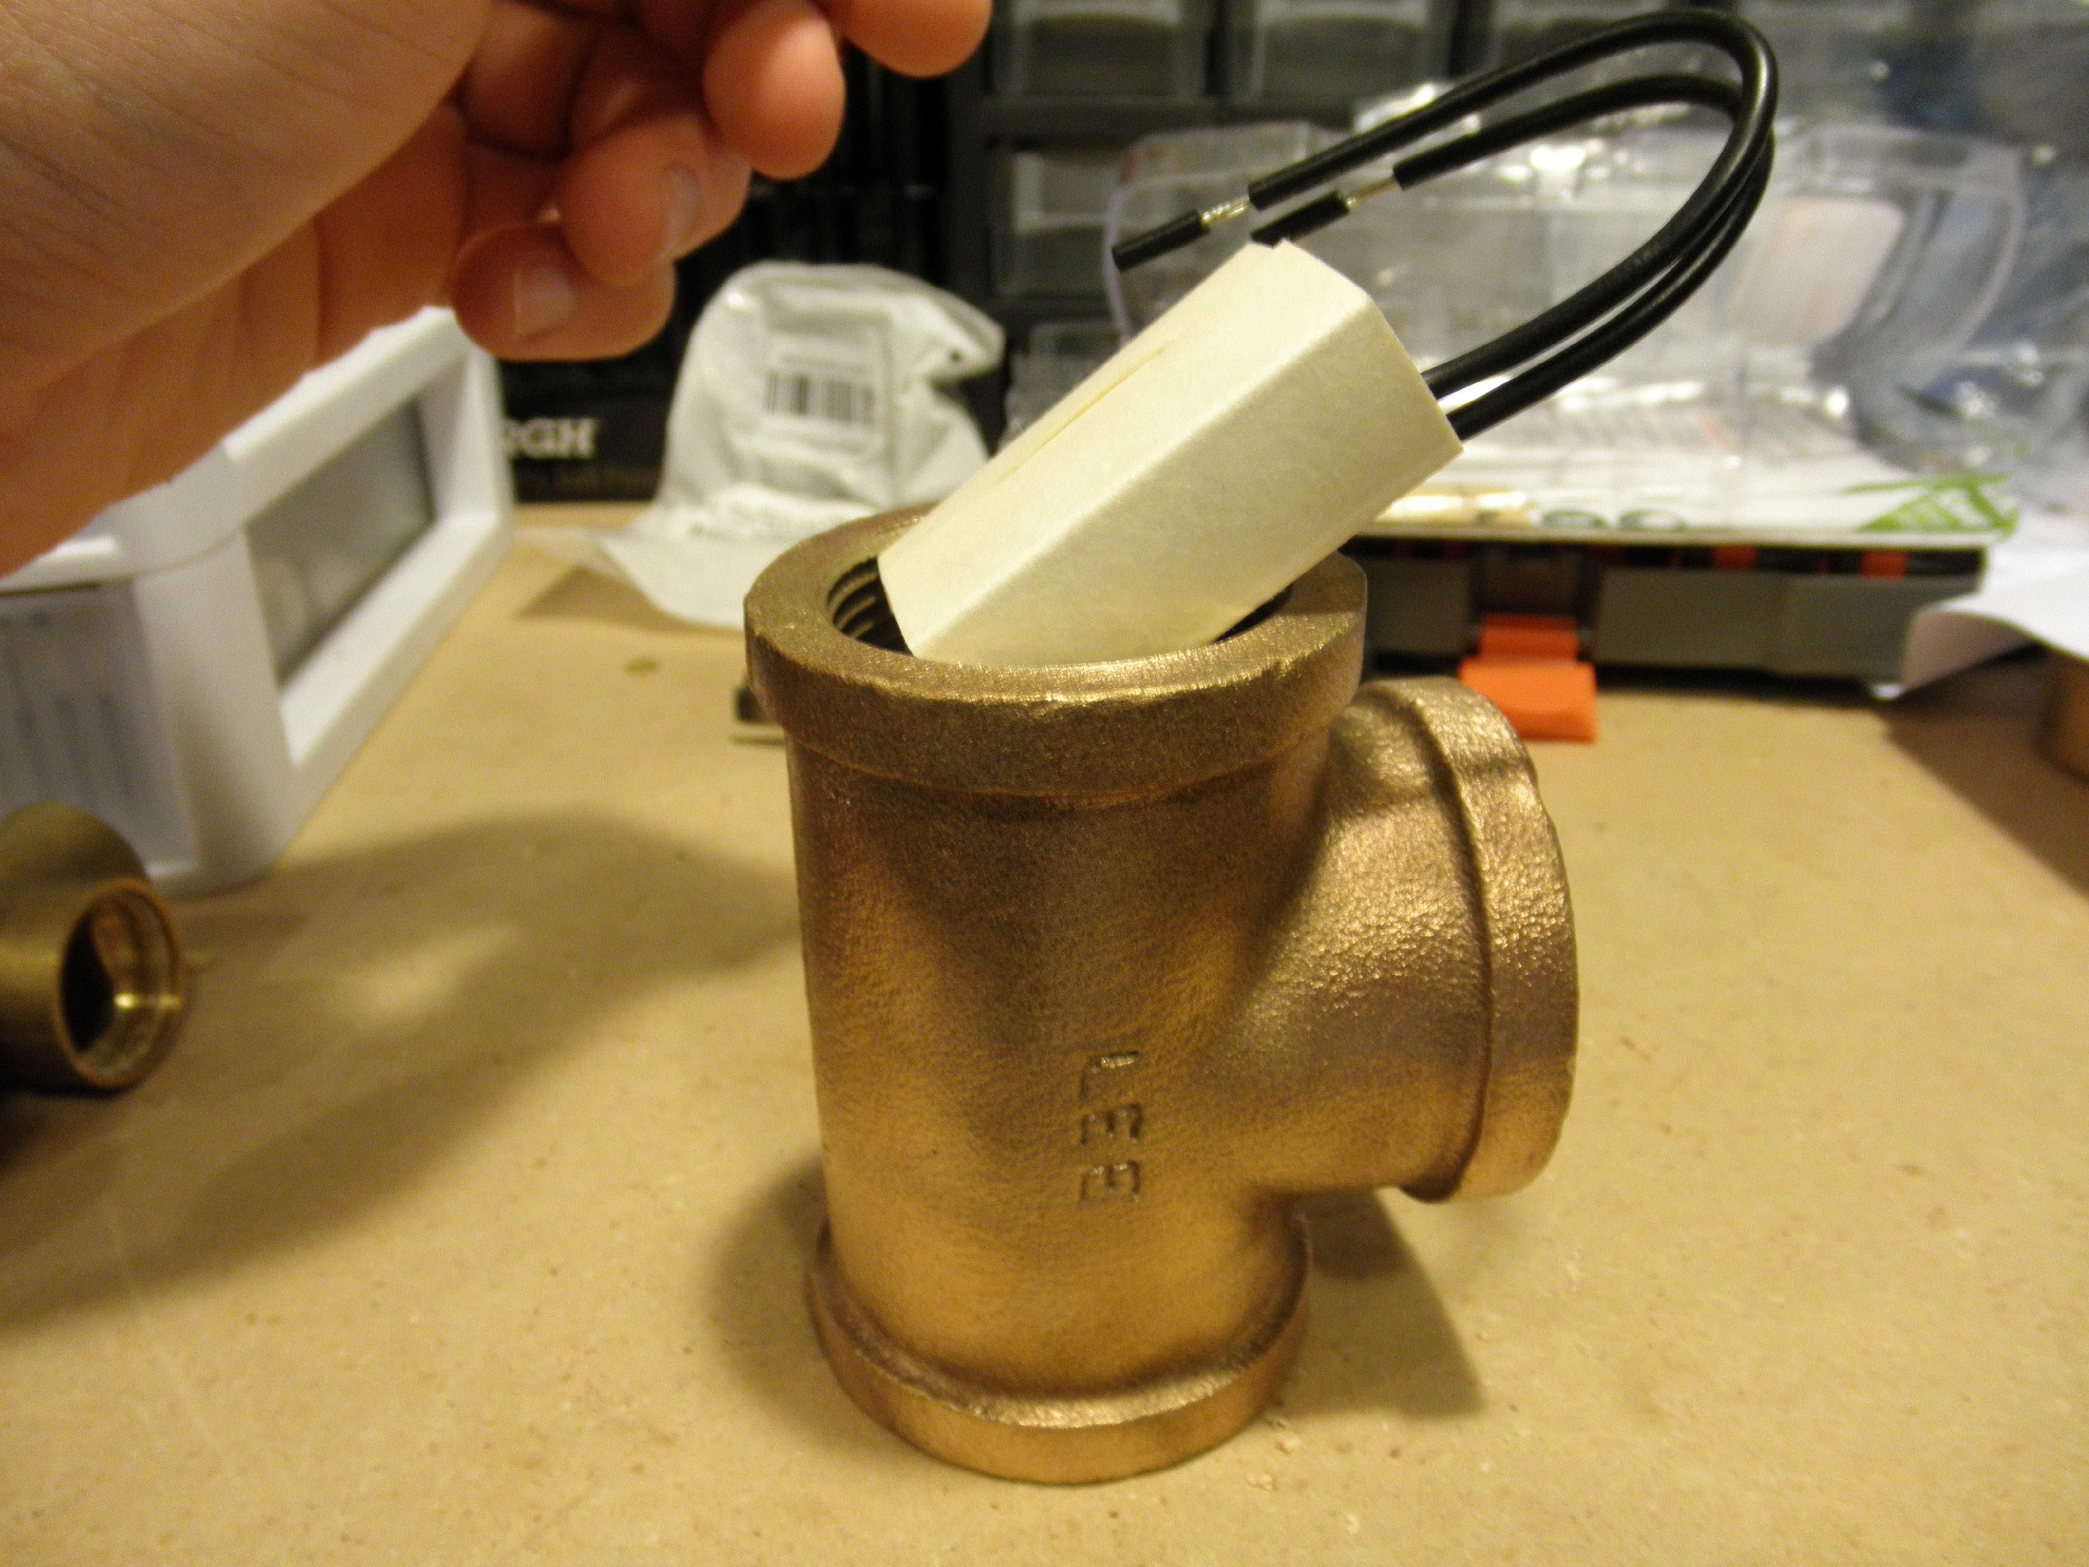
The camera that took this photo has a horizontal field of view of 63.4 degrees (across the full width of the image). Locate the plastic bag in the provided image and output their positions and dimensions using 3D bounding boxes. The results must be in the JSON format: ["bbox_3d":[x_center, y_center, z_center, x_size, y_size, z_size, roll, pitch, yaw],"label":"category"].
[{"bbox_3d":[-0.068,-0.085,0.401,0.124,0.064,0.107,-1,26,0],"label":"plastic bag"}]

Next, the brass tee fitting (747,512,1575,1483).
[{"bbox_3d":[0.009,0.018,0.168,0.068,0.081,0.054,-5,26,-9],"label":"brass tee fitting"}]

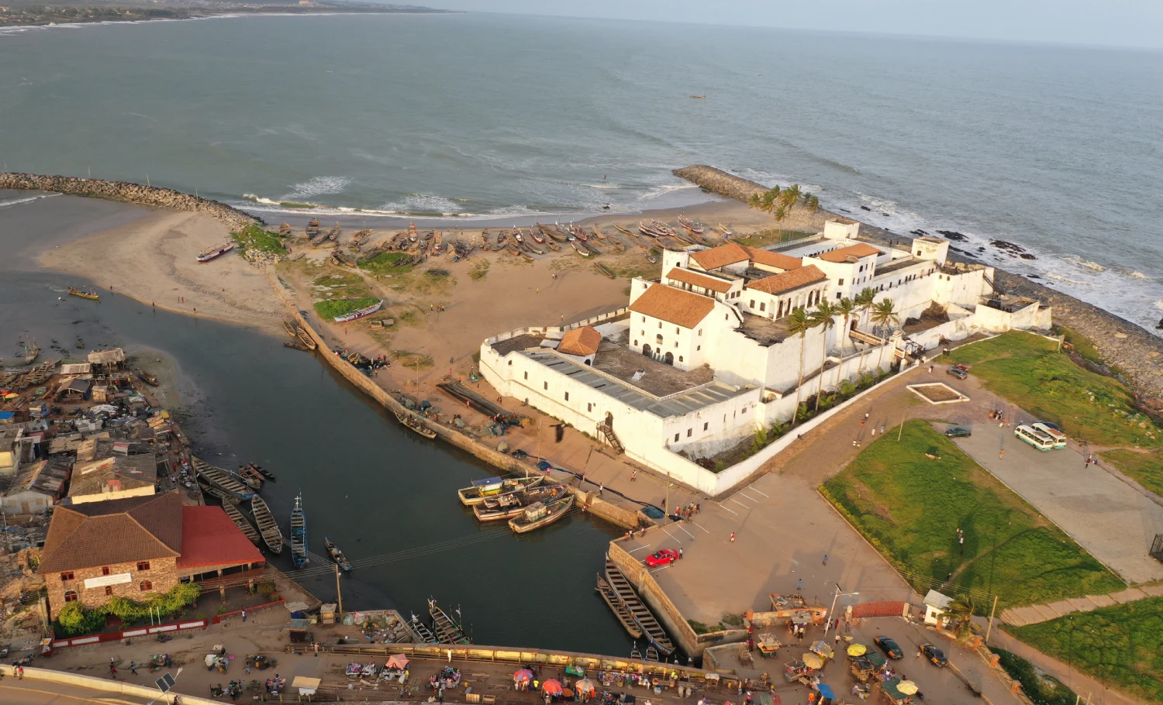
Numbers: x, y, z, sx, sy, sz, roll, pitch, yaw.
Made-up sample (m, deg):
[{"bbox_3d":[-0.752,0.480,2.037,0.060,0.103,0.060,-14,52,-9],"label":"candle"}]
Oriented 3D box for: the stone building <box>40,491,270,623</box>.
[{"bbox_3d":[-57.770,25.370,124.680,26.500,9.200,18.000,-4,22,-19],"label":"stone building"}]

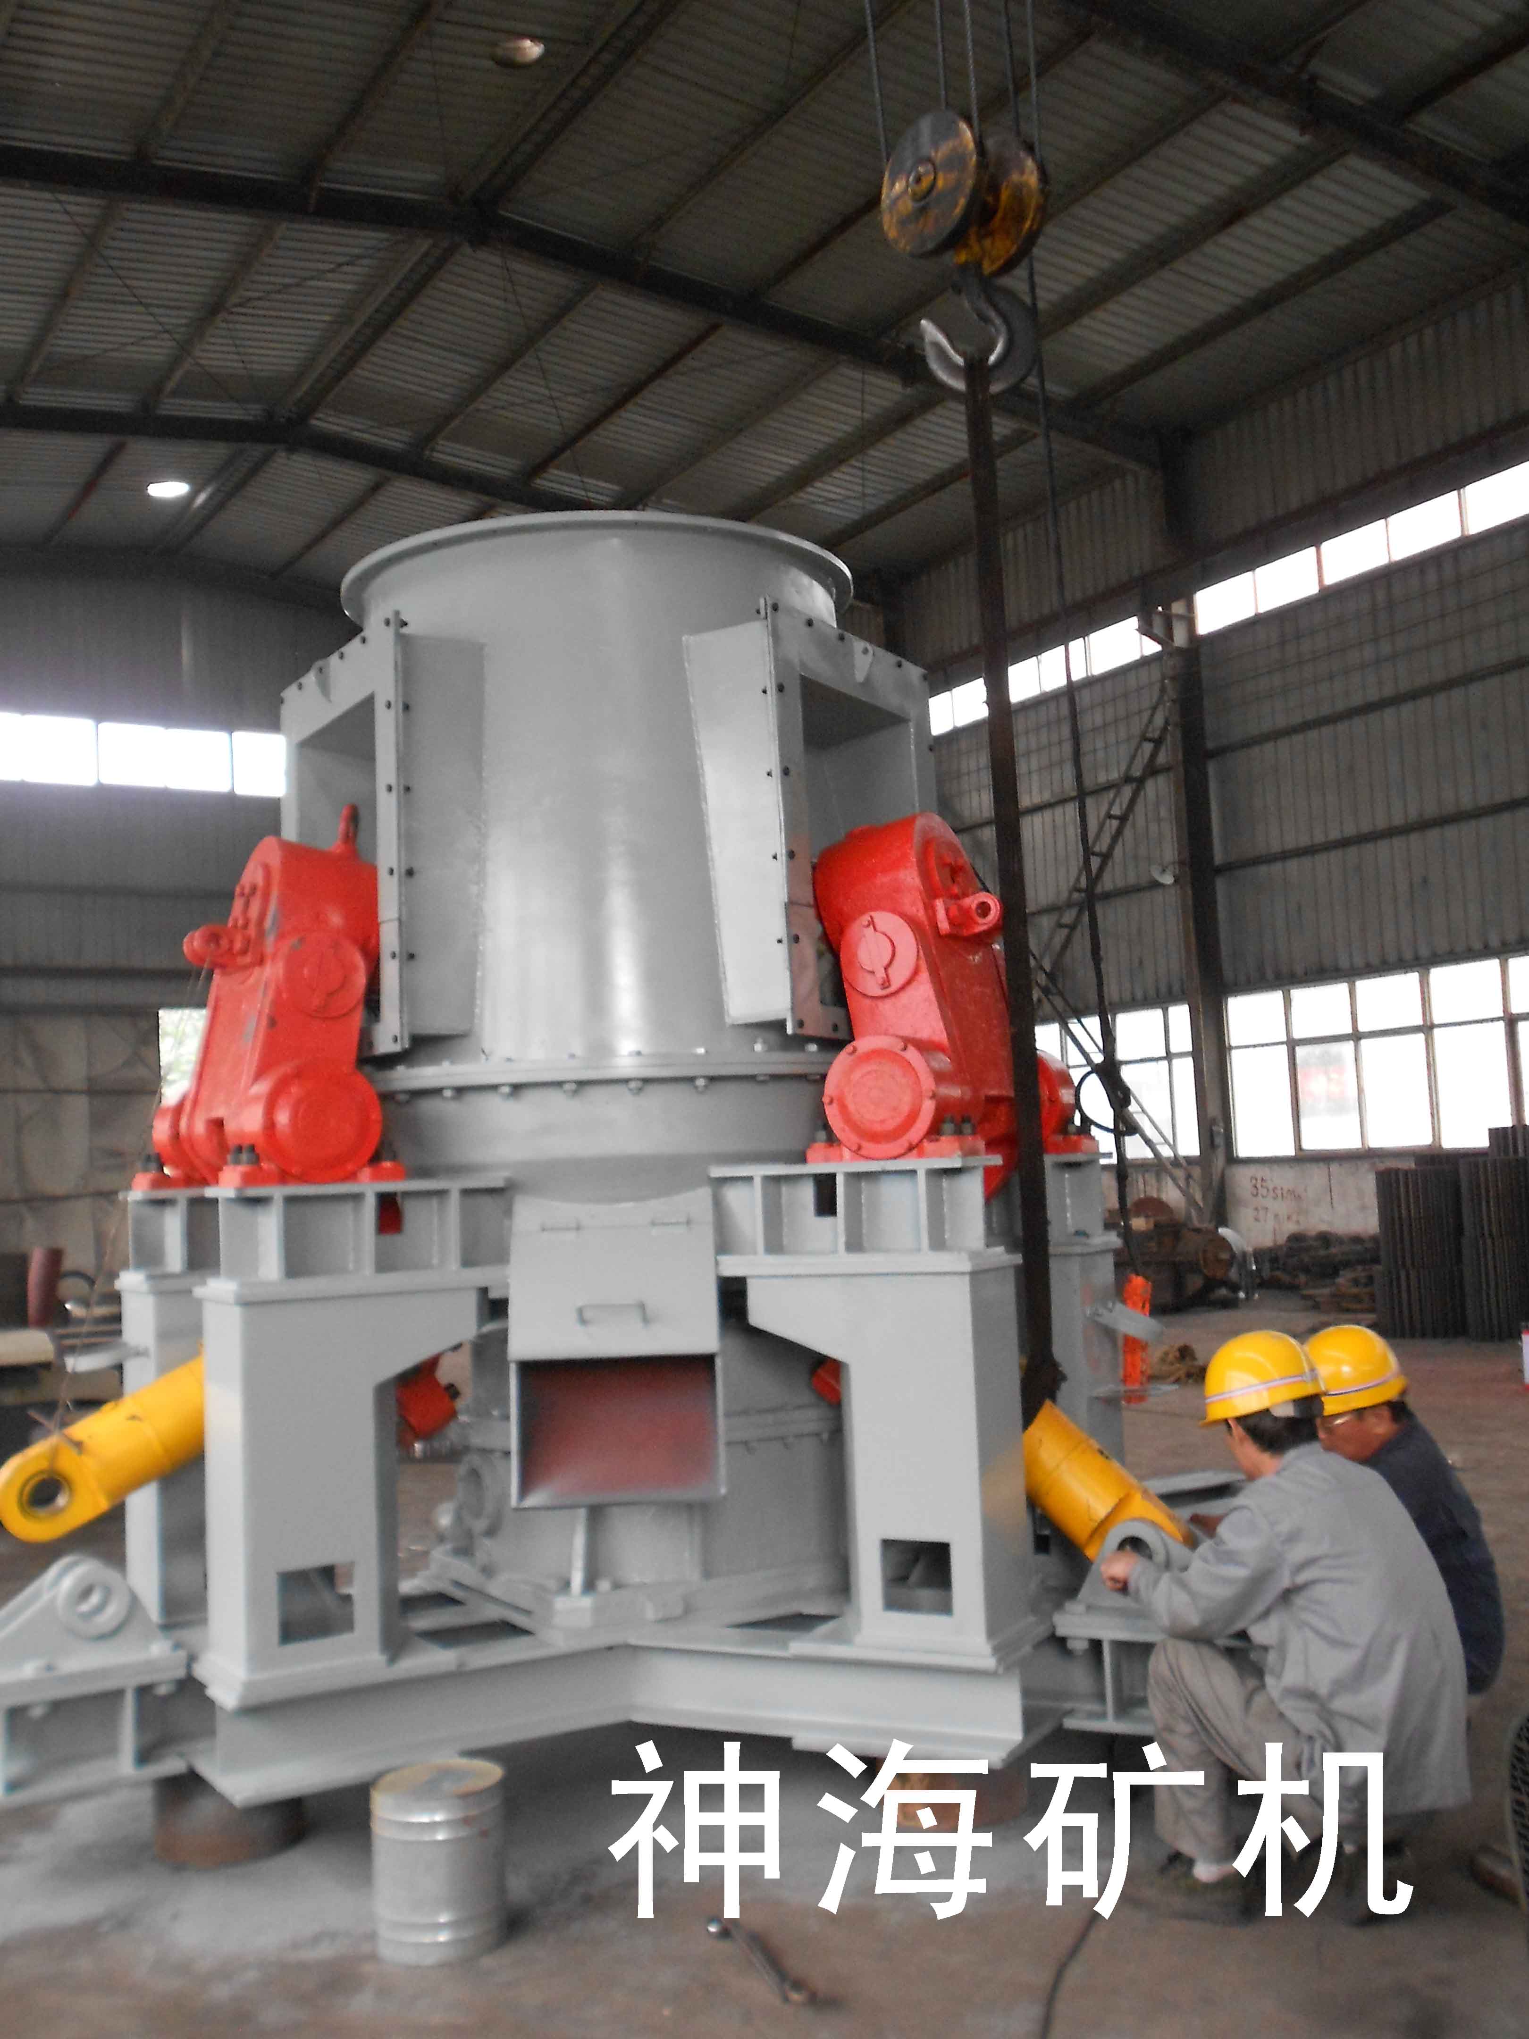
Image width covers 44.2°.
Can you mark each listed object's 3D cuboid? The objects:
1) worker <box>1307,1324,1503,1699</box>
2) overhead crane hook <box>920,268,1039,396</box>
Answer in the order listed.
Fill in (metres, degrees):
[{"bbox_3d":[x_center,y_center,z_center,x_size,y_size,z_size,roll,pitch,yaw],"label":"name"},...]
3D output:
[{"bbox_3d":[1.503,1.364,4.715,0.740,1.170,0.520,-2,-5,-6],"label":"worker"},{"bbox_3d":[0.603,-1.928,5.287,0.320,0.345,0.100,-1,-5,-12],"label":"overhead crane hook"}]

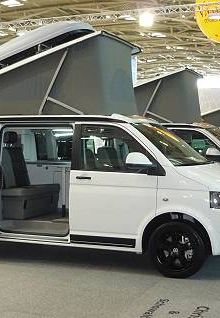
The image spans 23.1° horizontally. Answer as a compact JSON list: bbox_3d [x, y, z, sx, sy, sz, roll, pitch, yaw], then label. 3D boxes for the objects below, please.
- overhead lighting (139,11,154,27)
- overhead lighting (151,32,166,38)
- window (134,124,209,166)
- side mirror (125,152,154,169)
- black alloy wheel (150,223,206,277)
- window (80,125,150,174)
[{"bbox_3d":[2.032,-7.794,30.000,0.750,0.750,0.700,0,3,0],"label":"overhead lighting"},{"bbox_3d":[3.420,-8.709,38.000,1.100,0.250,0.900,0,3,0],"label":"overhead lighting"},{"bbox_3d":[0.870,-0.201,7.120,0.850,0.130,1.460,41,16,16],"label":"window"},{"bbox_3d":[0.343,0.022,6.210,0.220,0.200,0.260,1,3,22],"label":"side mirror"},{"bbox_3d":[0.805,1.054,6.319,0.685,0.685,0.250,1,3,22],"label":"black alloy wheel"},{"bbox_3d":[0.062,-0.133,6.507,0.980,0.590,0.070,1,-8,22],"label":"window"}]

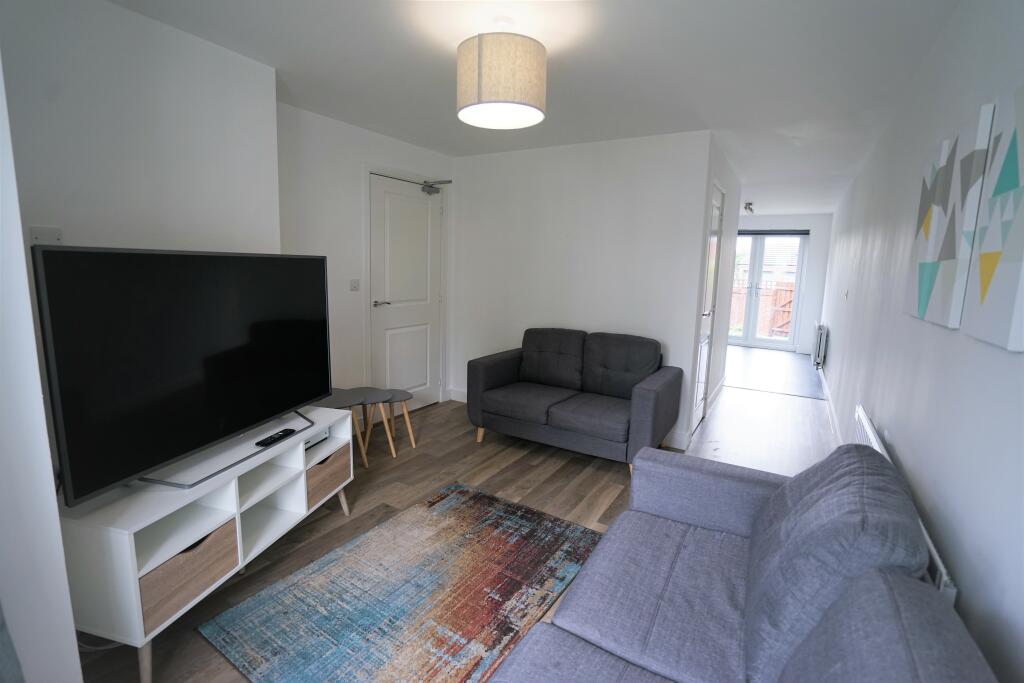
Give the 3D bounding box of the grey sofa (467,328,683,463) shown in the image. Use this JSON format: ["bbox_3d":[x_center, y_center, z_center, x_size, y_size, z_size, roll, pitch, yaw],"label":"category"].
[{"bbox_3d":[0.457,0.377,3.347,1.356,0.860,0.789,7,10,31],"label":"grey sofa"}]

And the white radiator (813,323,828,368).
[{"bbox_3d":[4.412,-0.003,6.566,0.100,0.580,1.000,7,10,31],"label":"white radiator"}]

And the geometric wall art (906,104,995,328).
[{"bbox_3d":[1.480,-0.381,1.565,0.025,0.610,0.600,7,10,31],"label":"geometric wall art"}]

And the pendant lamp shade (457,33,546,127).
[{"bbox_3d":[-0.040,-1.038,1.860,0.360,0.240,0.360,2,9,0],"label":"pendant lamp shade"}]

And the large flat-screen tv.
[{"bbox_3d":[-1.103,0.051,1.798,0.220,0.775,1.205,4,9,12],"label":"large flat-screen tv"}]

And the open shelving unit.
[{"bbox_3d":[-1.141,0.713,1.889,0.390,0.563,1.124,3,9,12],"label":"open shelving unit"}]

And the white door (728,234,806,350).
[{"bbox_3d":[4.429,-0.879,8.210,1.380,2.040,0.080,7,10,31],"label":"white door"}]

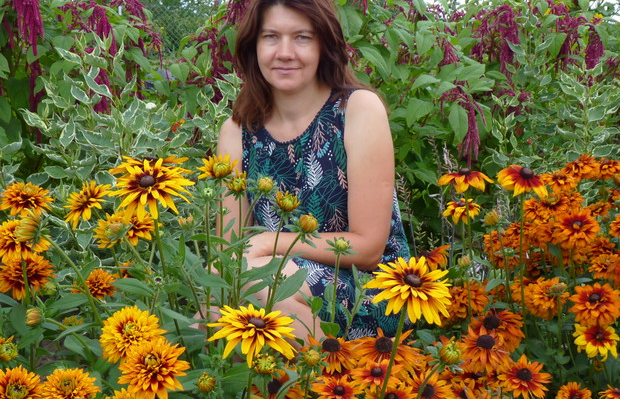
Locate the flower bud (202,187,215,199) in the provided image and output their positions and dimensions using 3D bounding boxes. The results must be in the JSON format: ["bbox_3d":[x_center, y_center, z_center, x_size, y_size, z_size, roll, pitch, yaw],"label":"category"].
[{"bbox_3d":[-0.159,-0.009,0.840,0.019,0.018,0.019,0,24,0],"label":"flower bud"}]

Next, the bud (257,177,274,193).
[{"bbox_3d":[-0.070,-0.022,0.840,0.026,0.025,0.025,9,12,0],"label":"bud"}]

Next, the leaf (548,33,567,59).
[{"bbox_3d":[0.783,-0.484,1.700,0.058,0.082,0.020,0,13,0],"label":"leaf"}]

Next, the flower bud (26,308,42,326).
[{"bbox_3d":[-0.410,0.174,0.800,0.024,0.025,0.025,6,0,-12],"label":"flower bud"}]

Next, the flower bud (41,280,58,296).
[{"bbox_3d":[-0.412,0.139,0.850,0.028,0.027,0.028,0,10,0],"label":"flower bud"}]

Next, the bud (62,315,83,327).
[{"bbox_3d":[-0.384,0.199,0.870,0.034,0.024,0.034,0,27,0],"label":"bud"}]

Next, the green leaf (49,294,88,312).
[{"bbox_3d":[-0.382,0.164,0.850,0.066,0.025,0.032,0,12,0],"label":"green leaf"}]

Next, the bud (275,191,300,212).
[{"bbox_3d":[-0.034,0.003,0.820,0.038,0.030,0.038,6,12,0],"label":"bud"}]

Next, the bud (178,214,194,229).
[{"bbox_3d":[-0.207,0.037,0.900,0.025,0.025,0.024,0,13,0],"label":"bud"}]

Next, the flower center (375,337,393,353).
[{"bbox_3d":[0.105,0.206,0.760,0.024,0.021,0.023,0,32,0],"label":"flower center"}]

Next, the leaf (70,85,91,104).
[{"bbox_3d":[-0.619,-0.282,1.450,0.066,0.032,0.018,41,-18,6],"label":"leaf"}]

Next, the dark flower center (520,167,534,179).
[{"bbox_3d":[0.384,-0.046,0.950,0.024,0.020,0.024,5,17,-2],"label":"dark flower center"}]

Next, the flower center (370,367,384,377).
[{"bbox_3d":[0.095,0.241,0.750,0.018,0.012,0.018,0,32,0],"label":"flower center"}]

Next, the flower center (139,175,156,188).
[{"bbox_3d":[-0.230,-0.025,0.760,0.023,0.015,0.023,0,30,0],"label":"flower center"}]

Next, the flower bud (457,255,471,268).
[{"bbox_3d":[0.258,0.104,0.900,0.021,0.020,0.021,6,15,-1],"label":"flower bud"}]

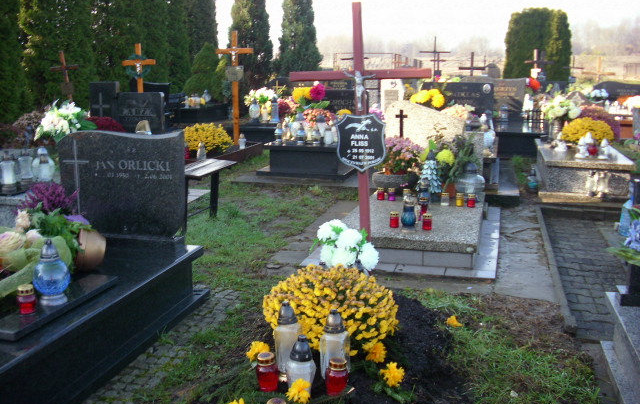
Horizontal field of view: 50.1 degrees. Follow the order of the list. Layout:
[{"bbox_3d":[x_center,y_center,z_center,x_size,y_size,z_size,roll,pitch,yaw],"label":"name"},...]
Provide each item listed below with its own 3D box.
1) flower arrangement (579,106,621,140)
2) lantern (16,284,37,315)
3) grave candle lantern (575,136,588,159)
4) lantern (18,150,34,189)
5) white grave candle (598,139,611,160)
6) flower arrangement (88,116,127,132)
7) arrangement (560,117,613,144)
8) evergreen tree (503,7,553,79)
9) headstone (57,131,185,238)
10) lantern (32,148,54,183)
[{"bbox_3d":[3.759,-1.040,9.300,0.660,0.500,0.600,3,12,15],"label":"flower arrangement"},{"bbox_3d":[-1.275,0.423,2.962,0.084,0.119,0.084,3,11,14],"label":"lantern"},{"bbox_3d":[3.001,-0.622,7.850,0.130,0.240,0.130,3,12,14],"label":"grave candle lantern"},{"bbox_3d":[-2.278,-0.256,5.326,0.120,0.289,0.120,3,12,15],"label":"lantern"},{"bbox_3d":[3.238,-0.604,7.800,0.118,0.225,0.118,3,12,14],"label":"white grave candle"},{"bbox_3d":[-2.571,-0.857,8.200,0.550,0.420,0.520,3,12,15],"label":"flower arrangement"},{"bbox_3d":[3.382,-0.877,8.613,0.680,0.384,0.646,3,11,14],"label":"arrangement"},{"bbox_3d":[7.583,-5.244,25.000,1.800,3.750,1.800,3,11,15],"label":"evergreen tree"},{"bbox_3d":[-1.191,-0.117,4.122,0.786,0.610,0.080,3,12,15],"label":"headstone"},{"bbox_3d":[-2.405,-0.326,5.922,0.195,0.292,0.195,3,11,14],"label":"lantern"}]

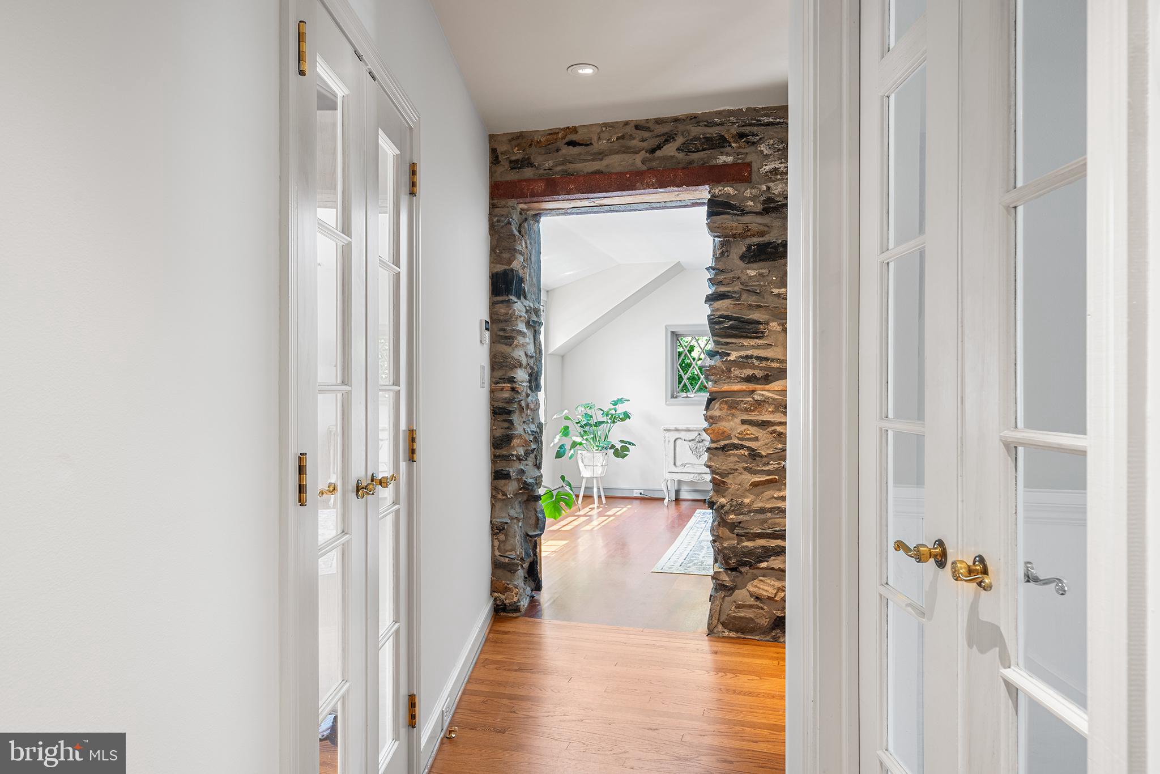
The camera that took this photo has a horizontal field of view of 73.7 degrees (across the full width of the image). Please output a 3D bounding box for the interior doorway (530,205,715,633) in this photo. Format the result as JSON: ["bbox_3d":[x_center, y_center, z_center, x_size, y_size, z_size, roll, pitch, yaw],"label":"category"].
[{"bbox_3d":[0.231,0.126,4.149,0.995,2.200,0.460,0,0,16],"label":"interior doorway"}]

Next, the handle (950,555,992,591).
[{"bbox_3d":[0.519,0.249,1.008,0.044,0.048,0.110,0,0,1],"label":"handle"}]

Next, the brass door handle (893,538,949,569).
[{"bbox_3d":[0.522,0.250,1.192,0.044,0.048,0.110,0,0,1],"label":"brass door handle"}]

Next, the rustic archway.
[{"bbox_3d":[0.350,-0.059,4.130,1.587,2.570,0.510,0,0,16],"label":"rustic archway"}]

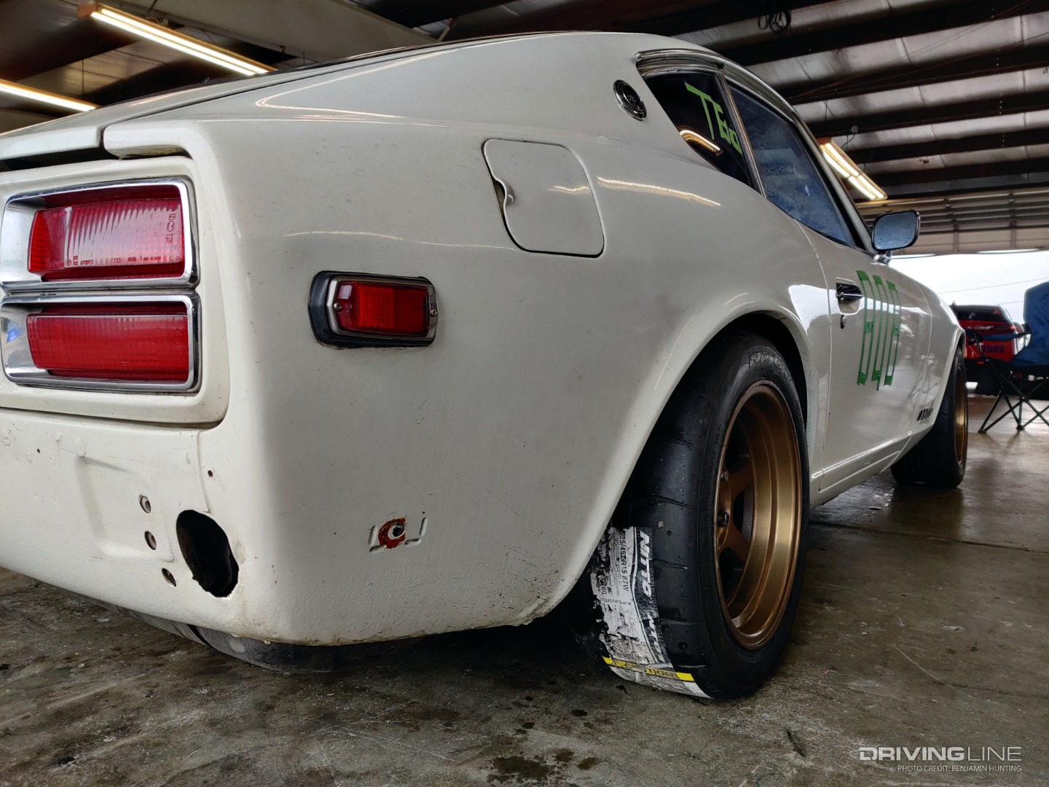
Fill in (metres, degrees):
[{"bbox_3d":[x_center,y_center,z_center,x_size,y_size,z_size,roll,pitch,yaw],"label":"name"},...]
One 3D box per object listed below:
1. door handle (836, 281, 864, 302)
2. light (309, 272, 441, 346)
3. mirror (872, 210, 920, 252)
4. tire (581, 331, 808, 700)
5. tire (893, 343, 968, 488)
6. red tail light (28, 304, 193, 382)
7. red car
[{"bbox_3d":[0.662,-0.209,1.676,0.040,0.042,0.125,3,4,34],"label":"door handle"},{"bbox_3d":[-0.119,-0.066,0.649,0.116,0.055,0.030,-3,4,-45],"label":"light"},{"bbox_3d":[1.104,-0.483,2.430,0.055,0.108,0.142,-4,0,-39],"label":"mirror"},{"bbox_3d":[0.288,0.188,1.350,0.230,0.580,0.580,0,3,34],"label":"tire"},{"bbox_3d":[1.605,0.078,3.239,0.230,0.580,0.580,0,3,34],"label":"tire"},{"bbox_3d":[-0.358,-0.043,0.700,0.215,0.060,0.035,2,4,31],"label":"red tail light"},{"bbox_3d":[7.300,-0.785,13.600,1.820,1.430,4.400,3,4,34],"label":"red car"}]

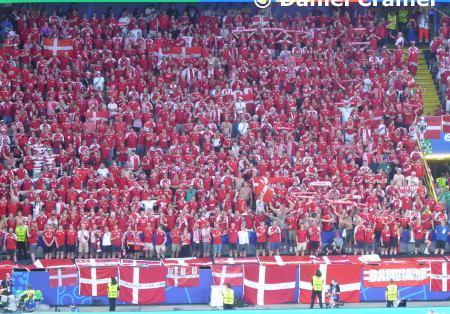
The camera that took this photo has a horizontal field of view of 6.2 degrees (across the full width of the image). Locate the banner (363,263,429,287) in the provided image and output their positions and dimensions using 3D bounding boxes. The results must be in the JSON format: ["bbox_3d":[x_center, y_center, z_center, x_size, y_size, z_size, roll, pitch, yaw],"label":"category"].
[{"bbox_3d":[7.738,5.286,188.432,2.960,1.080,0.060,-1,9,-11],"label":"banner"}]

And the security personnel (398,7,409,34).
[{"bbox_3d":[9.078,-6.739,213.000,0.520,1.770,0.360,0,8,-11],"label":"security personnel"}]

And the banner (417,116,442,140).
[{"bbox_3d":[10.422,-1.478,213.455,1.320,1.150,0.060,-1,10,-8],"label":"banner"}]

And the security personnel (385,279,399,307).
[{"bbox_3d":[7.459,6.341,187.300,0.620,1.770,0.350,0,8,-11],"label":"security personnel"}]

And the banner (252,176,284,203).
[{"bbox_3d":[2.194,1.670,208.808,1.600,1.250,0.200,-1,10,-8],"label":"banner"}]

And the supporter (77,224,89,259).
[{"bbox_3d":[-6.493,3.964,191.500,0.520,1.760,0.340,0,8,-5],"label":"supporter"}]

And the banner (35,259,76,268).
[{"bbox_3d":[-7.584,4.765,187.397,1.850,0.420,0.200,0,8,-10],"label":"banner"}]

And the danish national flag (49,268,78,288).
[{"bbox_3d":[-7.147,5.352,185.561,1.270,0.870,0.060,-1,9,-11],"label":"danish national flag"}]

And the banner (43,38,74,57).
[{"bbox_3d":[-8.499,-5.574,213.799,1.500,1.000,0.080,-1,10,-8],"label":"banner"}]

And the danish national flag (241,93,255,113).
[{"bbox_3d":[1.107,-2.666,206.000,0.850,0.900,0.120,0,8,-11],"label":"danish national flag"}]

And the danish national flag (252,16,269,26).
[{"bbox_3d":[1.737,-6.591,204.939,0.840,0.540,0.050,-1,9,-11],"label":"danish national flag"}]

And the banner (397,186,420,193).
[{"bbox_3d":[8.631,1.529,197.000,1.130,0.250,0.120,0,8,-11],"label":"banner"}]

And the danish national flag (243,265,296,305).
[{"bbox_3d":[2.013,5.782,189.500,2.440,1.800,0.100,0,8,-11],"label":"danish national flag"}]

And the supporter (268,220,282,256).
[{"bbox_3d":[2.278,3.794,190.421,0.580,1.820,0.370,0,8,-10],"label":"supporter"}]

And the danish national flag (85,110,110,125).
[{"bbox_3d":[-5.964,-1.777,195.897,1.220,0.720,0.080,0,8,-10],"label":"danish national flag"}]

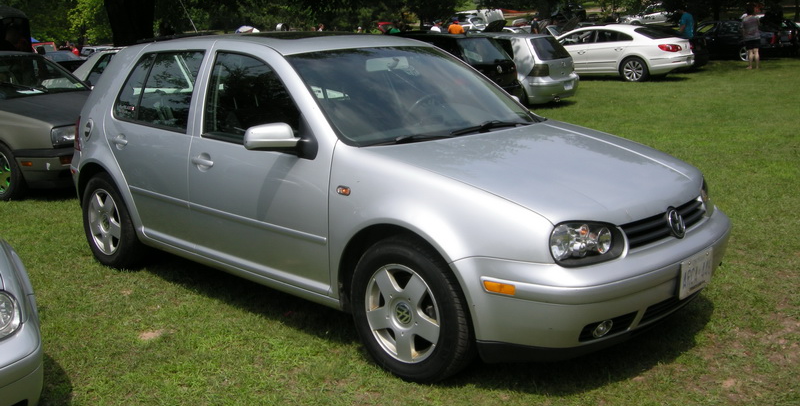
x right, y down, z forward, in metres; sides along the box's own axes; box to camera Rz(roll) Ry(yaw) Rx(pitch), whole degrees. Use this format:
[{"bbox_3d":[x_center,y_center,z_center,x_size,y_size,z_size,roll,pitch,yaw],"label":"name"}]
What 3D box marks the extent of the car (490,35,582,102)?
[{"bbox_3d":[1.640,-2.830,17.450,4.150,1.440,1.735,9,14,38],"label":"car"}]

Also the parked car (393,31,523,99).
[{"bbox_3d":[0.170,-2.293,14.951,4.170,1.450,1.740,10,16,42],"label":"parked car"}]

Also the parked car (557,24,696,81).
[{"bbox_3d":[5.272,-3.945,21.734,4.800,1.420,1.855,9,15,38],"label":"parked car"}]

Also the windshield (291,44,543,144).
[{"bbox_3d":[0.078,-0.601,4.307,1.400,0.120,0.879,-12,46,-45],"label":"windshield"}]

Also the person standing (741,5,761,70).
[{"bbox_3d":[9.733,-4.582,23.069,0.500,1.740,0.360,2,11,12],"label":"person standing"}]

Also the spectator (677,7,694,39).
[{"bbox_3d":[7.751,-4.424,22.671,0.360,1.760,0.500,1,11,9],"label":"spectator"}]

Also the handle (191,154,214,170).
[{"bbox_3d":[-1.016,-0.208,4.224,0.200,0.075,0.055,10,16,42],"label":"handle"}]

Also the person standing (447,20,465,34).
[{"bbox_3d":[1.824,-5.131,27.178,0.550,1.750,0.360,-2,12,-5],"label":"person standing"}]

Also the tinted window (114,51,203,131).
[{"bbox_3d":[-1.358,-0.647,4.680,0.830,0.450,0.060,10,-8,42],"label":"tinted window"}]

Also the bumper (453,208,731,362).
[{"bbox_3d":[0.984,0.320,3.568,0.590,0.440,1.710,11,16,42],"label":"bumper"}]

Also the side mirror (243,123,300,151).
[{"bbox_3d":[-0.592,-0.299,3.787,0.130,0.130,0.240,10,16,42],"label":"side mirror"}]

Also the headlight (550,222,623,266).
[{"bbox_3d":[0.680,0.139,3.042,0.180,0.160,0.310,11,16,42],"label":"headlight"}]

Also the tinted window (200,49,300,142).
[{"bbox_3d":[-0.700,-0.508,4.020,0.900,0.450,0.070,11,-8,42],"label":"tinted window"}]

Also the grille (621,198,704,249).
[{"bbox_3d":[1.099,0.073,3.404,0.120,0.125,0.740,11,16,42],"label":"grille"}]

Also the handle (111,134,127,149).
[{"bbox_3d":[-1.630,-0.351,4.787,0.190,0.075,0.055,10,16,42],"label":"handle"}]

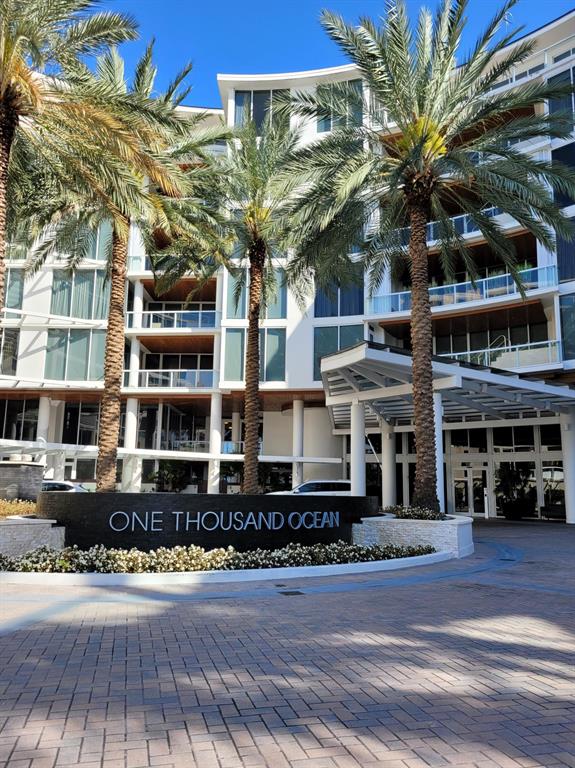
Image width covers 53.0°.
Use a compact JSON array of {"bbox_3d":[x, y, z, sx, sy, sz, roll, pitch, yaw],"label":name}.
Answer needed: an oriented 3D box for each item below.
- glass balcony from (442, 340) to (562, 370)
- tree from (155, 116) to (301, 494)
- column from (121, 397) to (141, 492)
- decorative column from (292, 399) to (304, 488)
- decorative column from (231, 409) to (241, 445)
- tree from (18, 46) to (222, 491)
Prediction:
[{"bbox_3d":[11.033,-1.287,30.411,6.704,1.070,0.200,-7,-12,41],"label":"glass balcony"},{"bbox_3d":[-1.955,-2.911,22.247,6.200,15.000,6.200,1,-9,0],"label":"tree"},{"bbox_3d":[-9.230,3.892,33.690,0.720,6.208,0.720,1,-9,0],"label":"column"},{"bbox_3d":[0.573,4.019,33.292,0.630,6.365,0.630,1,-9,0],"label":"decorative column"},{"bbox_3d":[-4.060,3.827,44.653,0.630,3.100,0.630,1,-9,0],"label":"decorative column"},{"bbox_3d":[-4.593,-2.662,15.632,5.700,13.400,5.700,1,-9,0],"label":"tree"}]

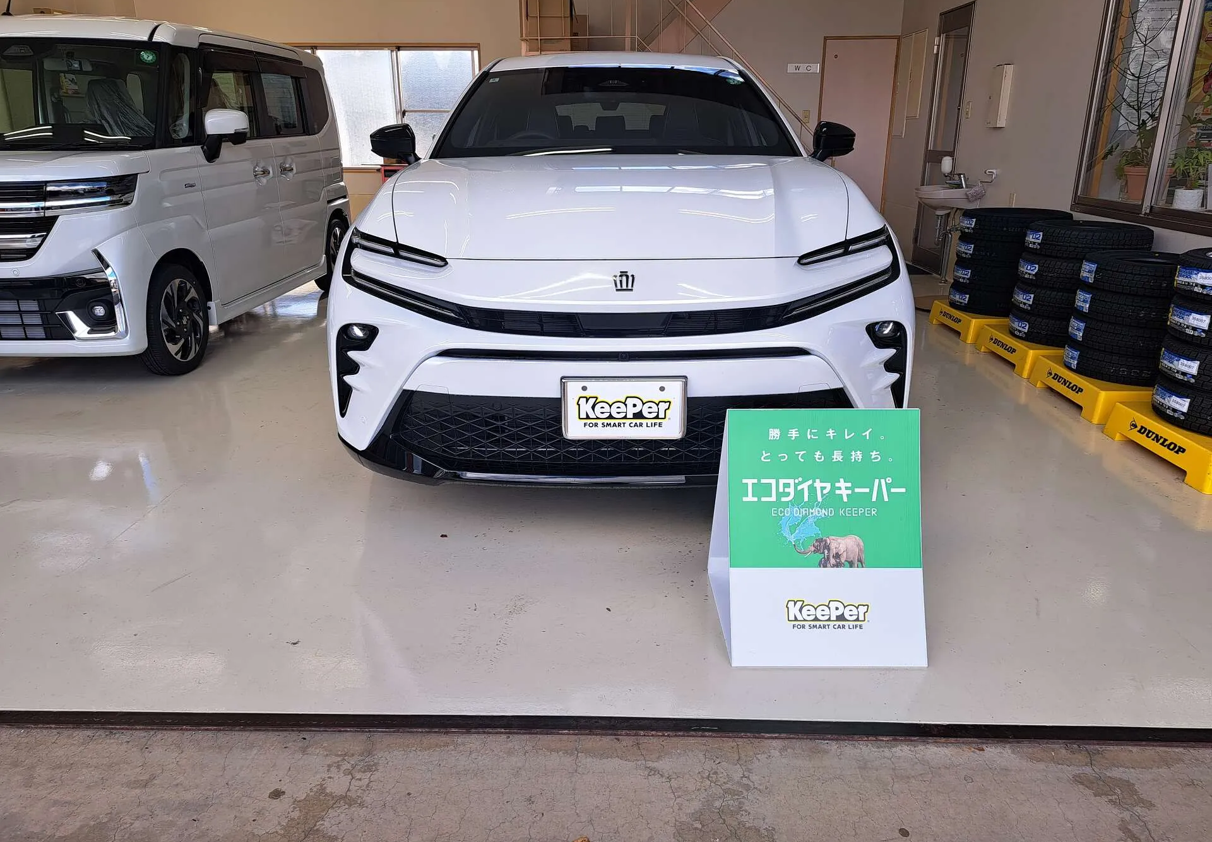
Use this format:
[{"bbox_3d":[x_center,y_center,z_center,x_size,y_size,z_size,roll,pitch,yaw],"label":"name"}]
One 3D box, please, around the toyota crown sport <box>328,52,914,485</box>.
[{"bbox_3d":[0.035,-1.101,4.409,1.920,1.565,4.720,0,19,0],"label":"toyota crown sport"}]

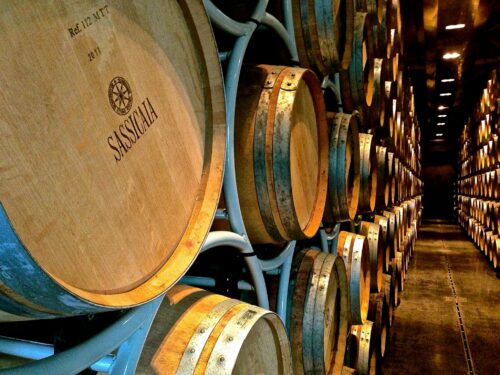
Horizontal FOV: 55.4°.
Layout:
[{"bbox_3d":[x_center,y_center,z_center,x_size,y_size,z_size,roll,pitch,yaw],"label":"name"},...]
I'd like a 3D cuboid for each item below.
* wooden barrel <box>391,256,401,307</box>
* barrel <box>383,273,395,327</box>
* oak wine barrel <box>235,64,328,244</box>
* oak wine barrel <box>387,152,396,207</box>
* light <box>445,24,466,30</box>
[{"bbox_3d":[1.497,1.258,6.420,0.940,0.700,0.700,1,0,21],"label":"wooden barrel"},{"bbox_3d":[1.175,1.293,5.609,0.940,0.690,0.690,0,0,20],"label":"barrel"},{"bbox_3d":[-0.221,-0.117,1.816,0.940,0.690,0.690,0,0,21],"label":"oak wine barrel"},{"bbox_3d":[1.214,-0.100,5.635,0.940,0.690,0.690,0,0,21],"label":"oak wine barrel"},{"bbox_3d":[3.468,-2.707,8.046,0.340,0.080,0.190,0,0,21],"label":"light"}]

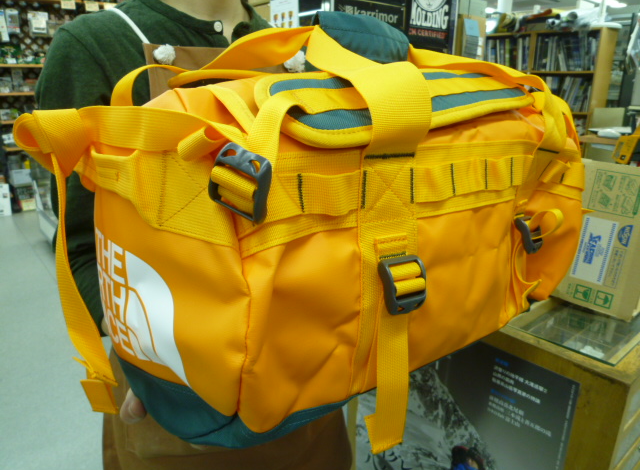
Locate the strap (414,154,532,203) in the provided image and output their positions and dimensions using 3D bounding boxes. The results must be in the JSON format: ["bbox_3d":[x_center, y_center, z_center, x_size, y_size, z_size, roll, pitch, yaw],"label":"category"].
[{"bbox_3d":[0.198,-0.072,0.571,0.225,0.038,0.014,-10,20,-34],"label":"strap"}]

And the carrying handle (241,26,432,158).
[{"bbox_3d":[0.031,-0.164,0.554,0.150,0.145,0.220,-10,20,-34],"label":"carrying handle"}]

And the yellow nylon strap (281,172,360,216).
[{"bbox_3d":[0.002,-0.039,0.435,0.089,0.038,0.012,-10,20,-34],"label":"yellow nylon strap"}]

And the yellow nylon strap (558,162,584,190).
[{"bbox_3d":[0.376,-0.089,0.690,0.045,0.036,0.014,-10,20,-34],"label":"yellow nylon strap"}]

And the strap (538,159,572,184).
[{"bbox_3d":[0.336,-0.091,0.660,0.052,0.036,0.020,-10,20,-34],"label":"strap"}]

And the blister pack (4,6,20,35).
[{"bbox_3d":[-2.925,-2.034,4.400,0.104,0.220,0.030,-8,19,-24],"label":"blister pack"}]

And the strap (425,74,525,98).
[{"bbox_3d":[0.238,-0.224,0.693,0.230,0.012,0.040,-16,57,-33],"label":"strap"}]

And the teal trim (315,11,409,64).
[{"bbox_3d":[0.056,-0.265,0.620,0.125,0.055,0.060,-2,16,-36],"label":"teal trim"}]

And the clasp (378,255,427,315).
[{"bbox_3d":[0.087,0.053,0.488,0.050,0.058,0.018,-10,20,-34],"label":"clasp"}]

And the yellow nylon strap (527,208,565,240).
[{"bbox_3d":[0.302,-0.015,0.620,0.040,0.036,0.035,-10,20,-34],"label":"yellow nylon strap"}]

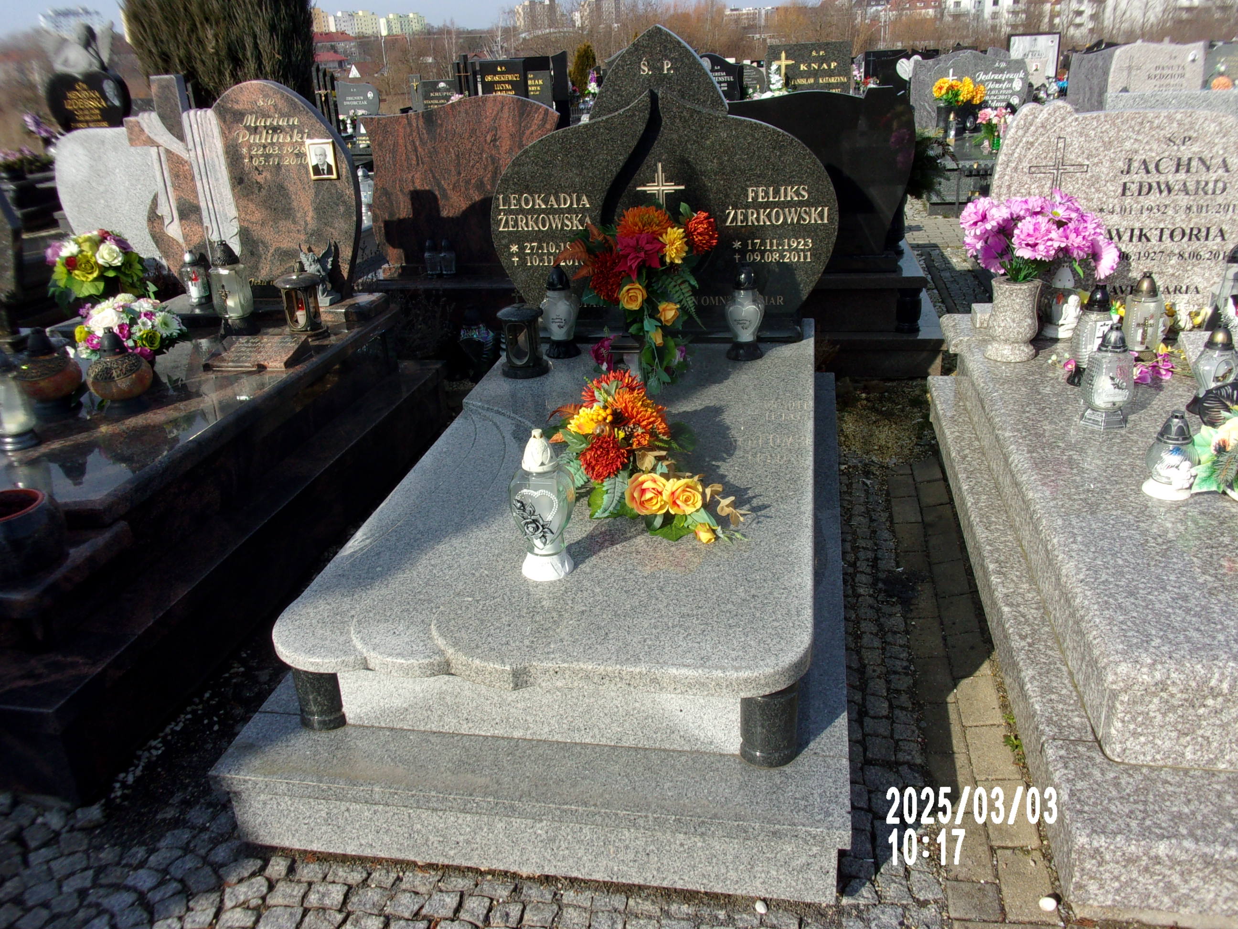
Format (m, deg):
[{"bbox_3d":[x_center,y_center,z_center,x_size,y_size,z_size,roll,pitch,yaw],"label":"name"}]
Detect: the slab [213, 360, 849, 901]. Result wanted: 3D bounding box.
[{"bbox_3d":[0.022,0.106,3.163,1.320,0.510,2.640,1,24,11],"label":"slab"}]

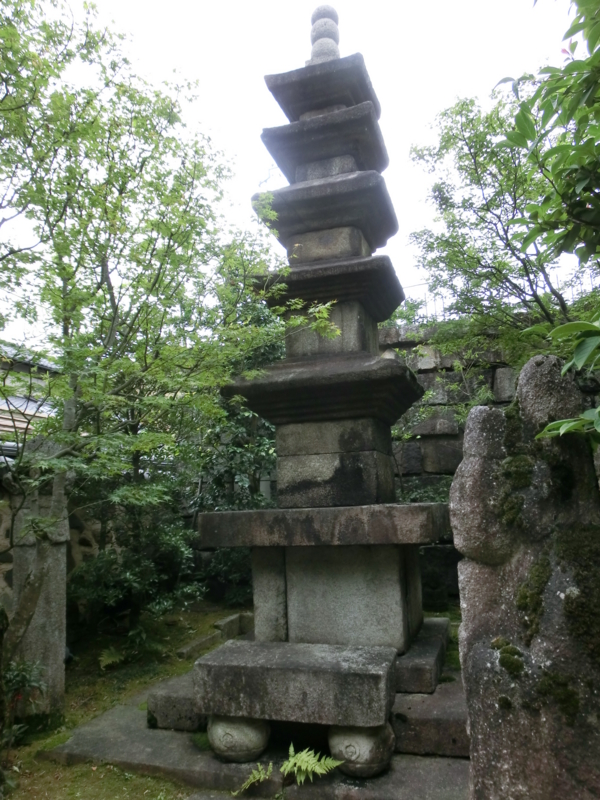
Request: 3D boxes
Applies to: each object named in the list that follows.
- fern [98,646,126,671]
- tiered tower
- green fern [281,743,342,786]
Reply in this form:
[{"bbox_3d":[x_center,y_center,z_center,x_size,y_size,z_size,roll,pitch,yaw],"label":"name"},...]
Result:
[{"bbox_3d":[-1.517,2.080,4.650,0.210,0.150,0.200,-3,-9,0],"label":"fern"},{"bbox_3d":[0.161,-0.705,4.226,1.600,5.450,2.100,-5,-9,17],"label":"tiered tower"},{"bbox_3d":[0.054,1.716,2.720,0.290,0.150,0.210,-3,-9,0],"label":"green fern"}]

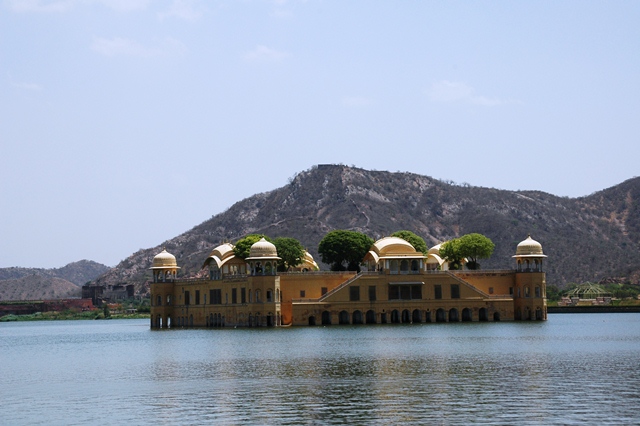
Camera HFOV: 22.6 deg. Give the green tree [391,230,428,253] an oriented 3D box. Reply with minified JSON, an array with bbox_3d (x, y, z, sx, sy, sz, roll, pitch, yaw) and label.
[{"bbox_3d":[15.681,6.826,295.000,8.400,7.200,8.200,-1,-3,0],"label":"green tree"}]

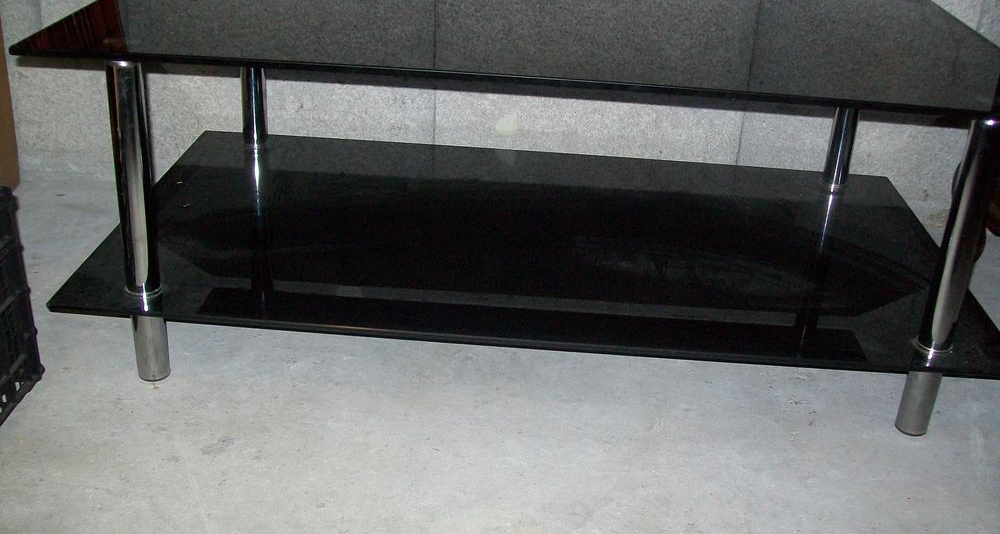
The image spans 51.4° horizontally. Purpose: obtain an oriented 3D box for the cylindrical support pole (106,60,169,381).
[{"bbox_3d":[-0.401,-0.051,1.154,0.038,0.400,0.038,4,26,1],"label":"cylindrical support pole"}]

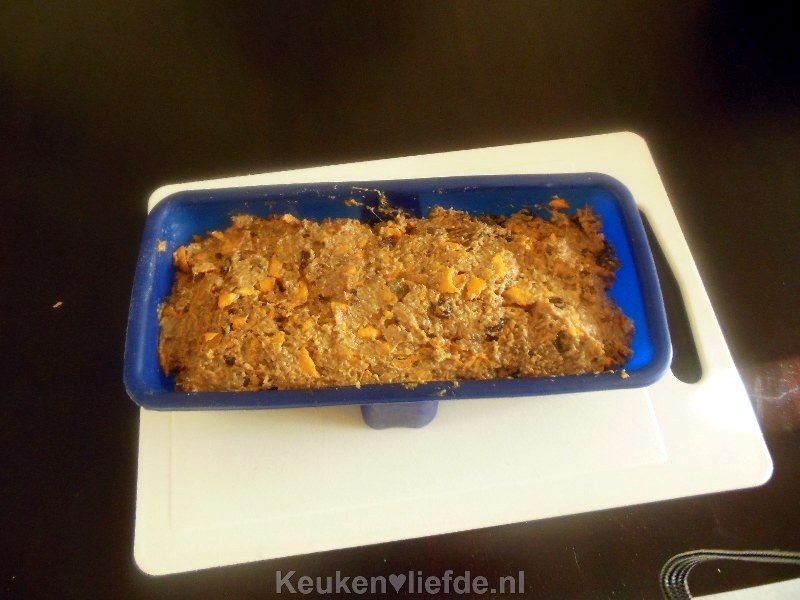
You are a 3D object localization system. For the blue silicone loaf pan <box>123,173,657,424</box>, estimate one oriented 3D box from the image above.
[{"bbox_3d":[-0.003,0.004,0.335,0.270,0.067,0.126,-3,66,0],"label":"blue silicone loaf pan"}]

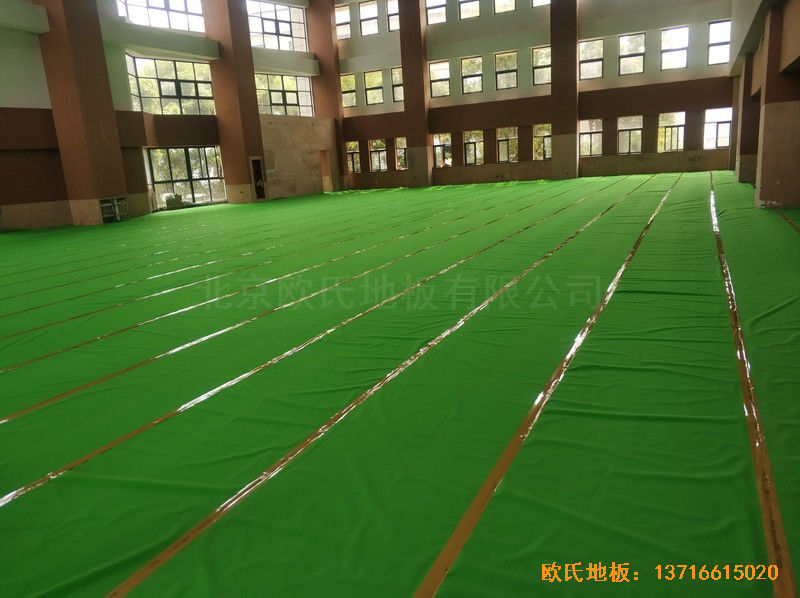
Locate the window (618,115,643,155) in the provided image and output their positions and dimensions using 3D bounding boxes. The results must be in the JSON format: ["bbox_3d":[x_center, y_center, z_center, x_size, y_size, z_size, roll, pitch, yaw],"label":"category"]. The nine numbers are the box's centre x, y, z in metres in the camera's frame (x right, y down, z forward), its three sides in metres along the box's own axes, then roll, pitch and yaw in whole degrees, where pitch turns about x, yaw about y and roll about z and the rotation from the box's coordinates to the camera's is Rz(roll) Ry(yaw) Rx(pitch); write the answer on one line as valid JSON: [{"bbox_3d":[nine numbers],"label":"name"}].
[{"bbox_3d":[10.575,-7.505,28.612,1.079,1.687,0.150,2,14,25],"label":"window"}]

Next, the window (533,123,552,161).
[{"bbox_3d":[7.024,-7.621,30.307,1.018,1.687,0.150,2,14,25],"label":"window"}]

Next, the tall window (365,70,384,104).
[{"bbox_3d":[-1.519,-12.610,37.249,1.144,1.852,0.150,2,14,25],"label":"tall window"}]

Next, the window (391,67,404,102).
[{"bbox_3d":[0.098,-12.556,36.480,1.131,1.852,0.150,2,14,25],"label":"window"}]

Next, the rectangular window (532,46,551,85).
[{"bbox_3d":[6.781,-10.946,29.288,1.029,1.646,0.140,2,14,25],"label":"rectangular window"}]

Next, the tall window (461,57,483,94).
[{"bbox_3d":[3.590,-11.036,30.812,1.039,1.690,0.140,2,14,25],"label":"tall window"}]

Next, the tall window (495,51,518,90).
[{"bbox_3d":[5.781,-12.364,33.776,1.170,1.852,0.150,2,14,25],"label":"tall window"}]

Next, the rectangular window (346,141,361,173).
[{"bbox_3d":[-3.014,-8.907,39.064,1.084,1.889,0.150,2,14,25],"label":"rectangular window"}]

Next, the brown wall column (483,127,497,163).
[{"bbox_3d":[5.121,-8.620,35.141,0.781,1.879,0.260,2,14,25],"label":"brown wall column"}]

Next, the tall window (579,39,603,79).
[{"bbox_3d":[8.716,-10.867,28.370,1.029,1.645,0.140,2,14,25],"label":"tall window"}]

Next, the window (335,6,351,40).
[{"bbox_3d":[-3.078,-14.765,33.353,1.034,1.657,0.150,2,14,25],"label":"window"}]

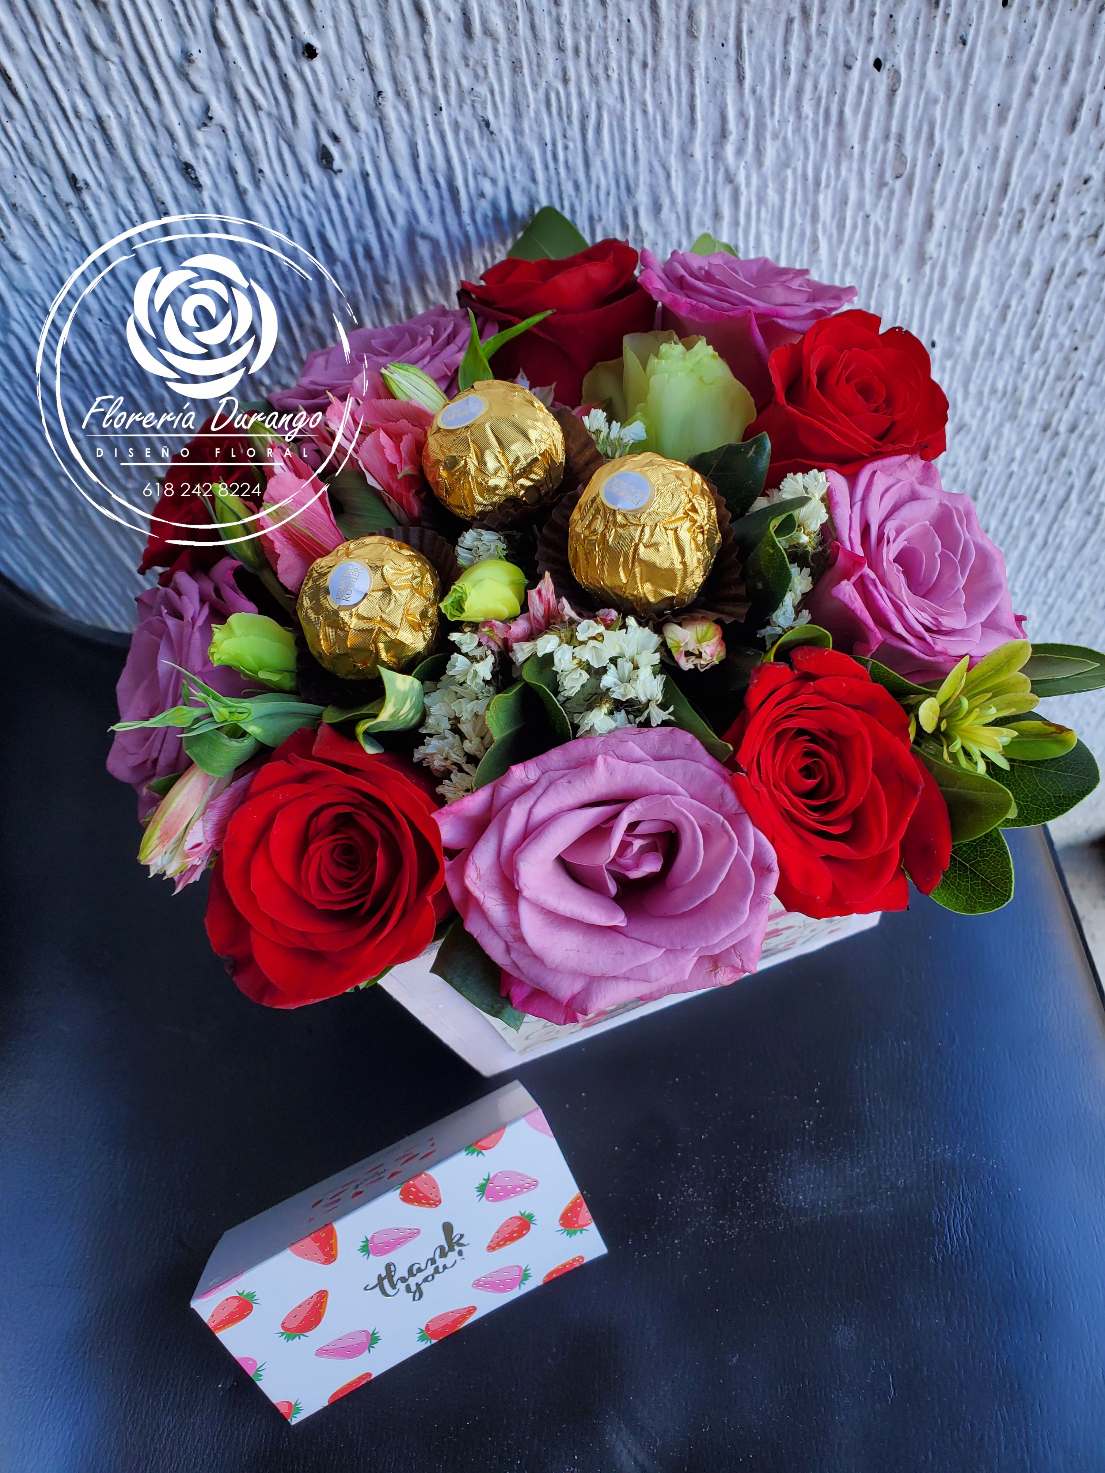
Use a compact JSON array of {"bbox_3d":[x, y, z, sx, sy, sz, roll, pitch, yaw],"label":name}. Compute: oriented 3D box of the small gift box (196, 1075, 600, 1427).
[{"bbox_3d":[-0.042,0.129,0.288,0.092,0.041,0.052,-26,59,-6],"label":"small gift box"}]

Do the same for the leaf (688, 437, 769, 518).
[{"bbox_3d":[0.039,-0.057,0.245,0.023,0.026,0.010,13,27,-6],"label":"leaf"}]

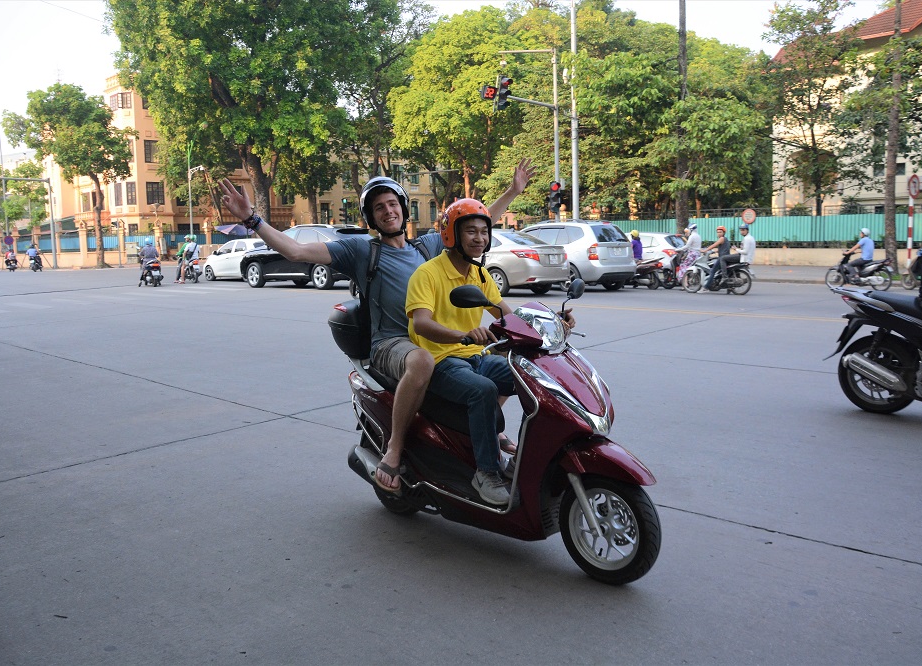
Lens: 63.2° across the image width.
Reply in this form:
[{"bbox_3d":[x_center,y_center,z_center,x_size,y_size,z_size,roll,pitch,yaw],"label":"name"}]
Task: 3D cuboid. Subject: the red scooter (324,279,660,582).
[{"bbox_3d":[0.049,0.374,3.491,1.950,1.225,0.840,5,9,39],"label":"red scooter"}]

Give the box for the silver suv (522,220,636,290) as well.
[{"bbox_3d":[2.286,-1.991,19.414,1.800,1.660,4.500,-8,11,-44],"label":"silver suv"}]

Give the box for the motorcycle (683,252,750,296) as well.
[{"bbox_3d":[6.166,-1.456,17.934,0.680,1.060,1.900,-8,10,-44],"label":"motorcycle"}]

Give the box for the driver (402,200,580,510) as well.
[{"bbox_3d":[0.087,0.054,3.440,0.660,1.330,0.700,5,9,39],"label":"driver"}]

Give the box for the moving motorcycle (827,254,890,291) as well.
[{"bbox_3d":[10.564,-1.663,19.900,0.670,1.020,1.840,-8,10,-41],"label":"moving motorcycle"}]

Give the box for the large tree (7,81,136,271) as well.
[{"bbox_3d":[-20.314,-8.265,39.000,6.700,9.500,6.700,-1,8,0],"label":"large tree"}]

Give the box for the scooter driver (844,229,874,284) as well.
[{"bbox_3d":[9.862,-1.948,18.600,0.520,1.300,0.680,-7,9,-38],"label":"scooter driver"}]

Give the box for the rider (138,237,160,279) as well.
[{"bbox_3d":[-9.489,-2.235,22.800,0.650,1.350,0.780,-6,9,-32],"label":"rider"}]

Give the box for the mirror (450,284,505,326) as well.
[{"bbox_3d":[0.065,-0.109,2.978,0.220,0.170,0.100,-5,8,-30],"label":"mirror"}]

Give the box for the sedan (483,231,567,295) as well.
[{"bbox_3d":[0.471,-1.694,18.138,4.400,1.475,1.700,6,10,41],"label":"sedan"}]

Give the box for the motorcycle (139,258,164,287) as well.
[{"bbox_3d":[-9.428,-1.948,22.800,0.680,1.060,1.800,-6,9,-32],"label":"motorcycle"}]

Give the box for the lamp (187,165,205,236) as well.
[{"bbox_3d":[-16.645,-7.554,47.000,1.250,6.200,0.350,2,8,23],"label":"lamp"}]

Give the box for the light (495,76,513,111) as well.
[{"bbox_3d":[1.377,-7.667,24.000,0.380,1.100,0.420,7,11,44],"label":"light"}]

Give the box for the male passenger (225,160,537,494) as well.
[{"bbox_3d":[-0.290,-0.070,3.660,1.660,1.580,0.680,-7,9,-40],"label":"male passenger"}]

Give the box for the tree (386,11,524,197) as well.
[{"bbox_3d":[-0.076,-9.937,38.000,7.800,12.400,7.800,-1,8,0],"label":"tree"}]

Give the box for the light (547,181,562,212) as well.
[{"bbox_3d":[3.554,-5.151,28.500,0.400,1.150,0.360,-8,10,-44],"label":"light"}]

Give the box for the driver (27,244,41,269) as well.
[{"bbox_3d":[-22.953,-4.112,40.300,0.600,1.300,0.750,-3,8,-18],"label":"driver"}]

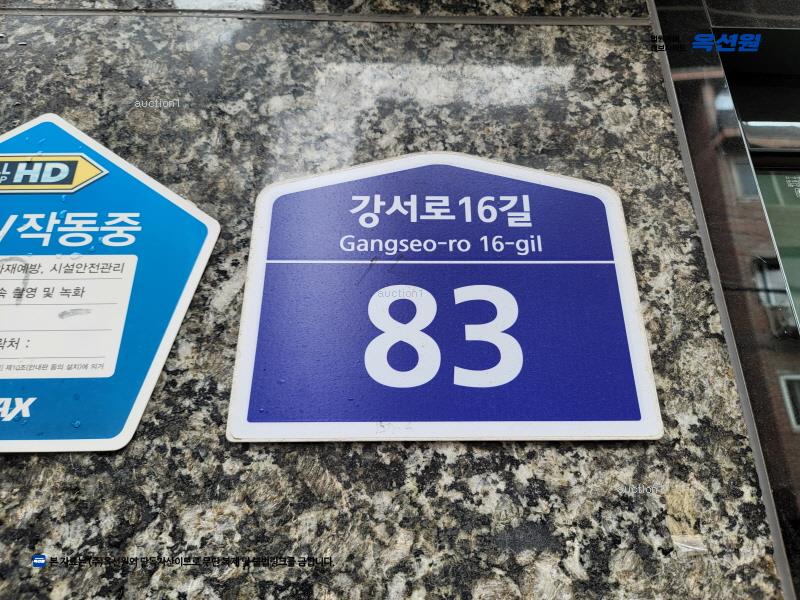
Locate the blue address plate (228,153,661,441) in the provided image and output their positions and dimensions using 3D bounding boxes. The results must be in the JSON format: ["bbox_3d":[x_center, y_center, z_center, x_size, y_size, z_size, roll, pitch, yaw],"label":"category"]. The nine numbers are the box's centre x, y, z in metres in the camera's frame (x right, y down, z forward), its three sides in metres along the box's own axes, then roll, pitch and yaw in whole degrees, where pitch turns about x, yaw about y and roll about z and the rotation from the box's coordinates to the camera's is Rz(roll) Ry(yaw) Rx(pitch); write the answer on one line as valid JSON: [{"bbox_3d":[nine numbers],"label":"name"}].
[{"bbox_3d":[0.034,-0.015,0.484,0.325,0.264,0.008,0,-24,0],"label":"blue address plate"}]

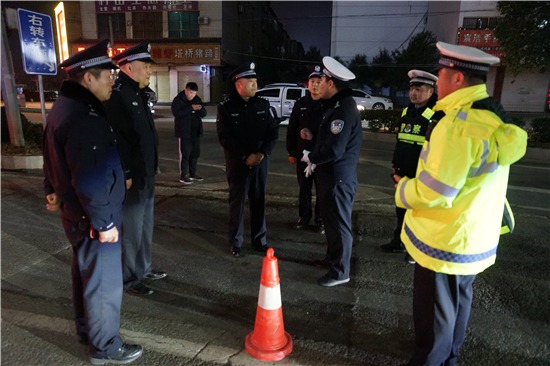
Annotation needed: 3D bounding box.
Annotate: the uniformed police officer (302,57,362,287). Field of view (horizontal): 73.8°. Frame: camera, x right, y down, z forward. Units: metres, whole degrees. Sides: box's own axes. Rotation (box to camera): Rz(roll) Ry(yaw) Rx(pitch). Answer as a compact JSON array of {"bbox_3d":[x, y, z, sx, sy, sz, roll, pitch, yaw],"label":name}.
[{"bbox_3d":[0.512,-0.067,2.952,0.420,1.810,0.520,3,14,12],"label":"uniformed police officer"}]

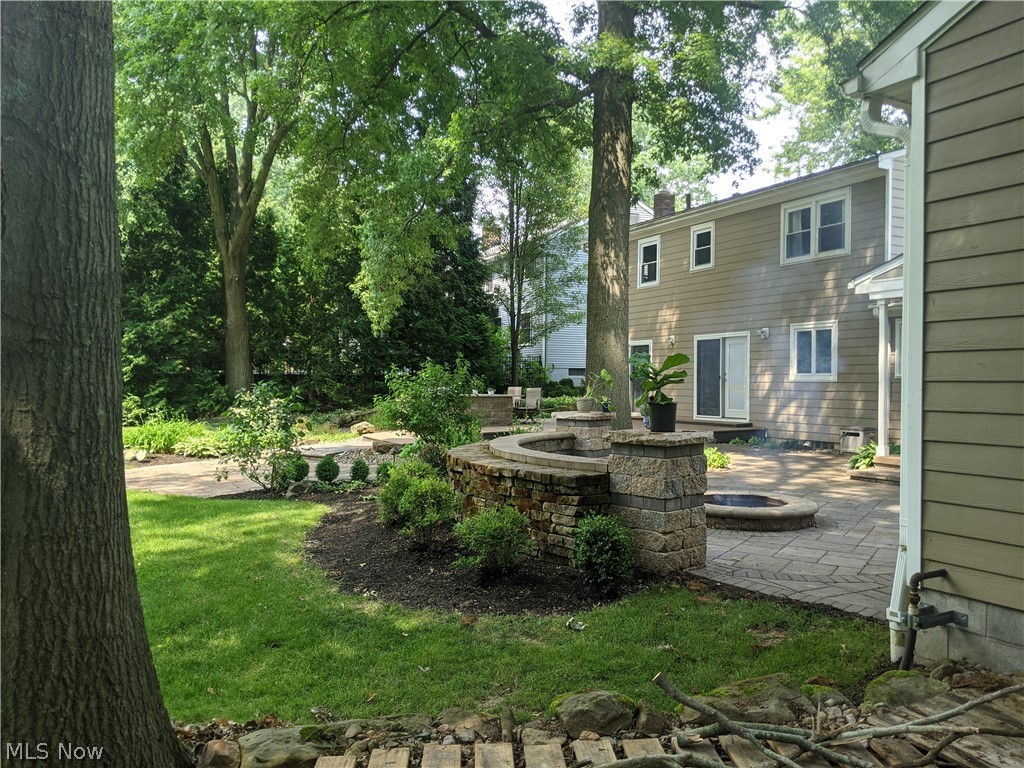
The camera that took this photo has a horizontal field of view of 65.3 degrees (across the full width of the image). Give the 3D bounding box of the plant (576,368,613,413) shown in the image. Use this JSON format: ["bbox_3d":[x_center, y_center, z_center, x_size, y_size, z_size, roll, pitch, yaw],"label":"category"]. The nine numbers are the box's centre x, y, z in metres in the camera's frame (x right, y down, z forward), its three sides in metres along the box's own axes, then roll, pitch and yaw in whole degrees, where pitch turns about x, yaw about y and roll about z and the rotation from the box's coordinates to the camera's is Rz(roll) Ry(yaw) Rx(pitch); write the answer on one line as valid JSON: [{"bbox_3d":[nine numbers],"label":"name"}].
[{"bbox_3d":[1.143,0.096,11.000,0.500,0.600,0.420,1,0,0],"label":"plant"}]

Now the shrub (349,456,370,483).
[{"bbox_3d":[-2.170,1.235,11.400,0.300,0.370,0.300,1,0,0],"label":"shrub"}]

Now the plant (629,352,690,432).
[{"bbox_3d":[1.200,0.069,6.500,0.500,0.650,0.450,1,0,0],"label":"plant"}]

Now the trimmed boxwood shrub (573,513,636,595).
[{"bbox_3d":[0.666,1.217,5.750,0.460,0.570,0.460,1,0,0],"label":"trimmed boxwood shrub"}]

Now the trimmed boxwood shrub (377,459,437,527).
[{"bbox_3d":[-1.060,1.105,8.100,0.630,0.690,0.630,1,0,0],"label":"trimmed boxwood shrub"}]

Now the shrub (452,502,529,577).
[{"bbox_3d":[-0.160,1.246,6.400,0.600,0.550,0.600,1,0,0],"label":"shrub"}]

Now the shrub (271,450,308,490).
[{"bbox_3d":[-3.051,1.181,11.100,0.420,0.460,0.420,1,0,0],"label":"shrub"}]

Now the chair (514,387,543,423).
[{"bbox_3d":[0.474,0.623,22.600,0.630,1.010,0.700,1,0,25],"label":"chair"}]

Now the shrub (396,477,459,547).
[{"bbox_3d":[-0.758,1.157,7.250,0.590,0.630,0.590,1,0,0],"label":"shrub"}]

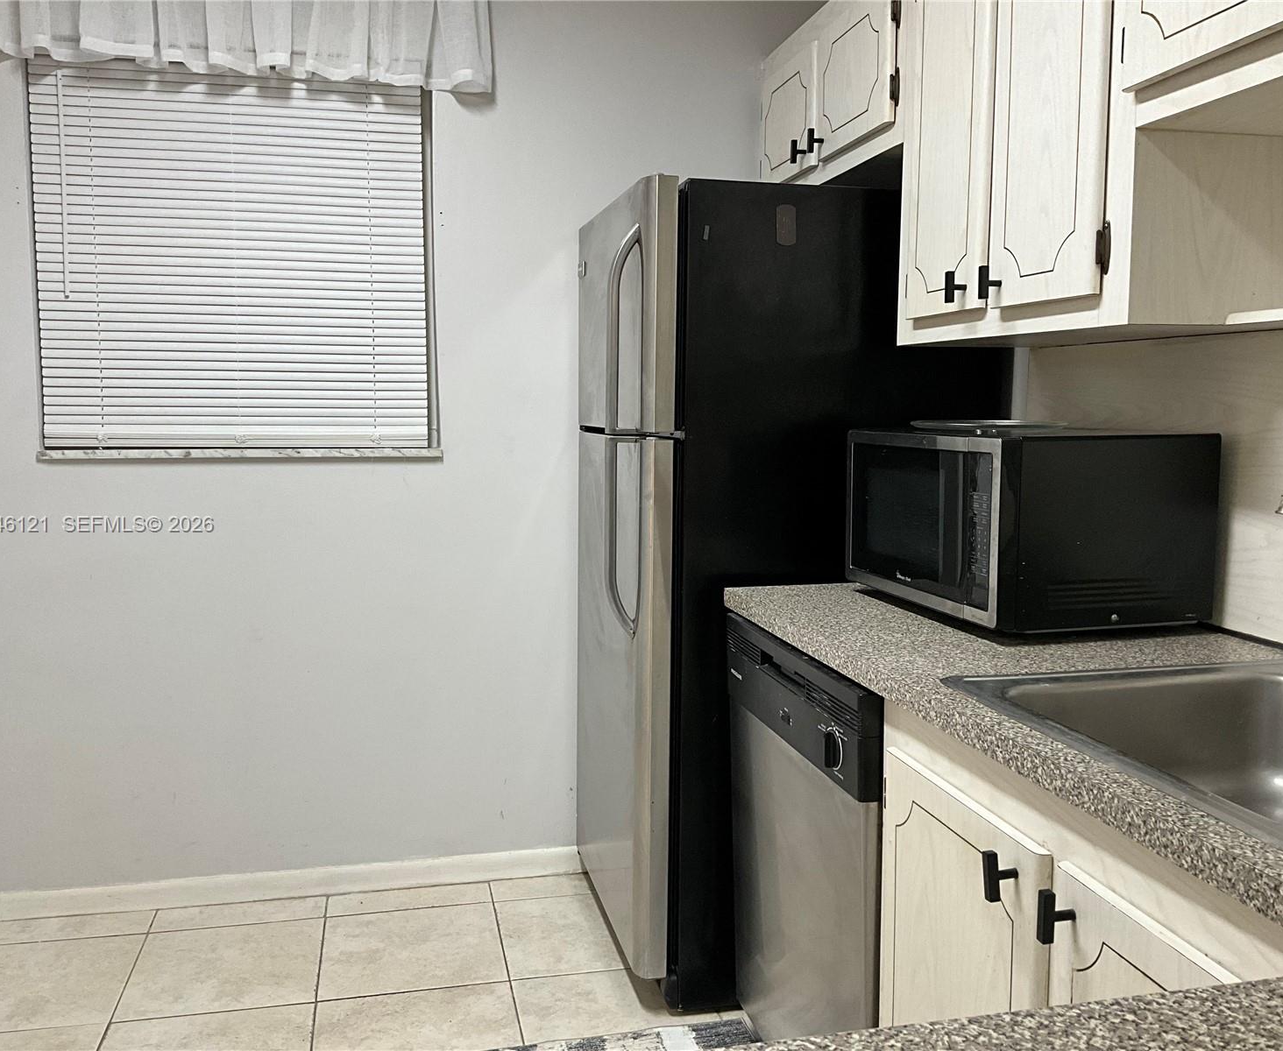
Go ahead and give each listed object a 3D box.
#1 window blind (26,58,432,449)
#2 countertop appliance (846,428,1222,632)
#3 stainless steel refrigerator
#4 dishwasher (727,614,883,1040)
[{"bbox_3d":[-0.964,-0.645,2.801,0.886,0.922,0.040,-1,6,-13],"label":"window blind"},{"bbox_3d":[0.647,-0.010,2.032,0.388,0.302,0.516,-1,6,-15],"label":"countertop appliance"},{"bbox_3d":[0.272,0.122,2.751,0.823,1.678,0.732,-1,6,-13],"label":"stainless steel refrigerator"},{"bbox_3d":[0.525,0.617,2.030,0.610,0.843,0.612,-1,6,-13],"label":"dishwasher"}]

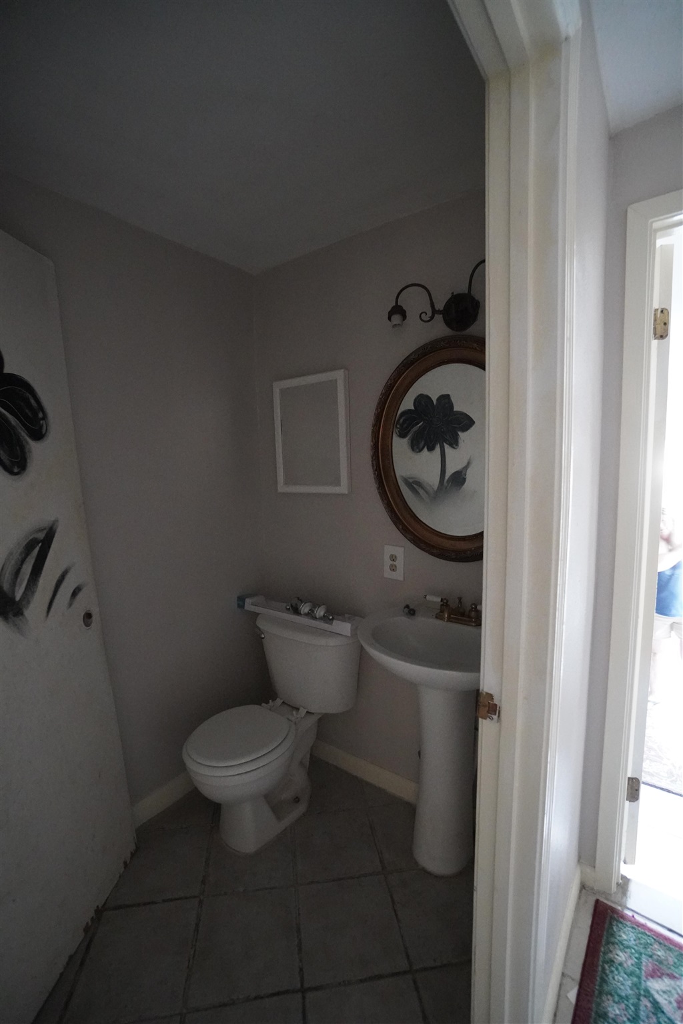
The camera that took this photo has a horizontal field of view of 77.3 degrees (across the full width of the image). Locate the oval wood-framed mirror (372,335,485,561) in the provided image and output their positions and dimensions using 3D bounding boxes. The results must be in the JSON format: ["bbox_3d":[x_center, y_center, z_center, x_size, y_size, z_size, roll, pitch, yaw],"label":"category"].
[{"bbox_3d":[0.396,-0.222,1.518,0.660,0.790,0.040,3,7,36],"label":"oval wood-framed mirror"}]

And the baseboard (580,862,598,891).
[{"bbox_3d":[0.810,1.197,1.403,0.054,0.083,0.016,3,7,36],"label":"baseboard"}]

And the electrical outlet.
[{"bbox_3d":[0.215,0.204,1.722,0.089,0.134,0.008,3,7,36],"label":"electrical outlet"}]

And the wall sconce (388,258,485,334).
[{"bbox_3d":[0.376,-0.700,1.414,0.460,0.170,0.145,3,7,36],"label":"wall sconce"}]

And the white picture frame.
[{"bbox_3d":[-0.141,-0.338,1.914,0.413,0.513,0.022,3,7,36],"label":"white picture frame"}]

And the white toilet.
[{"bbox_3d":[-0.289,0.854,1.718,0.460,0.740,0.690,3,7,36],"label":"white toilet"}]

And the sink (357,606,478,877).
[{"bbox_3d":[0.326,0.817,1.428,0.570,0.850,0.450,3,7,36],"label":"sink"}]

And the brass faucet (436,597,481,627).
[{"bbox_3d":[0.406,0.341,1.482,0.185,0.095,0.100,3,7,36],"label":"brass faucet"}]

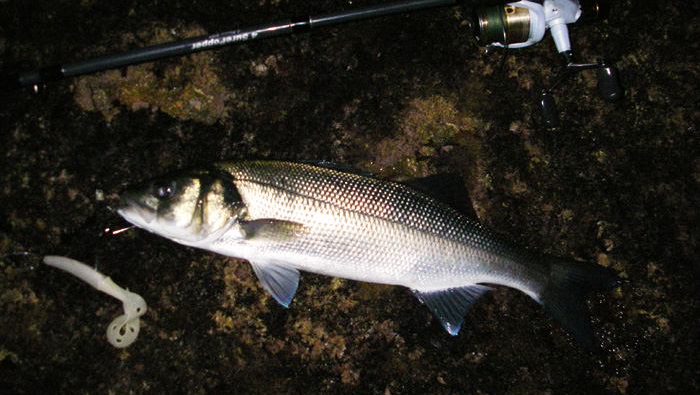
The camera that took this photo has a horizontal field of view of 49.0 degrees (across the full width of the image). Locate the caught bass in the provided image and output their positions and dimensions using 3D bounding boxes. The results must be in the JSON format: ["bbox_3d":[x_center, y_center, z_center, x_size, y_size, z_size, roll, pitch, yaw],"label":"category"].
[{"bbox_3d":[0.016,0.037,0.742,0.490,0.062,0.165,9,67,4],"label":"caught bass"}]

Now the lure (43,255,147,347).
[{"bbox_3d":[-0.246,0.089,0.740,0.128,0.016,0.049,36,72,14],"label":"lure"}]

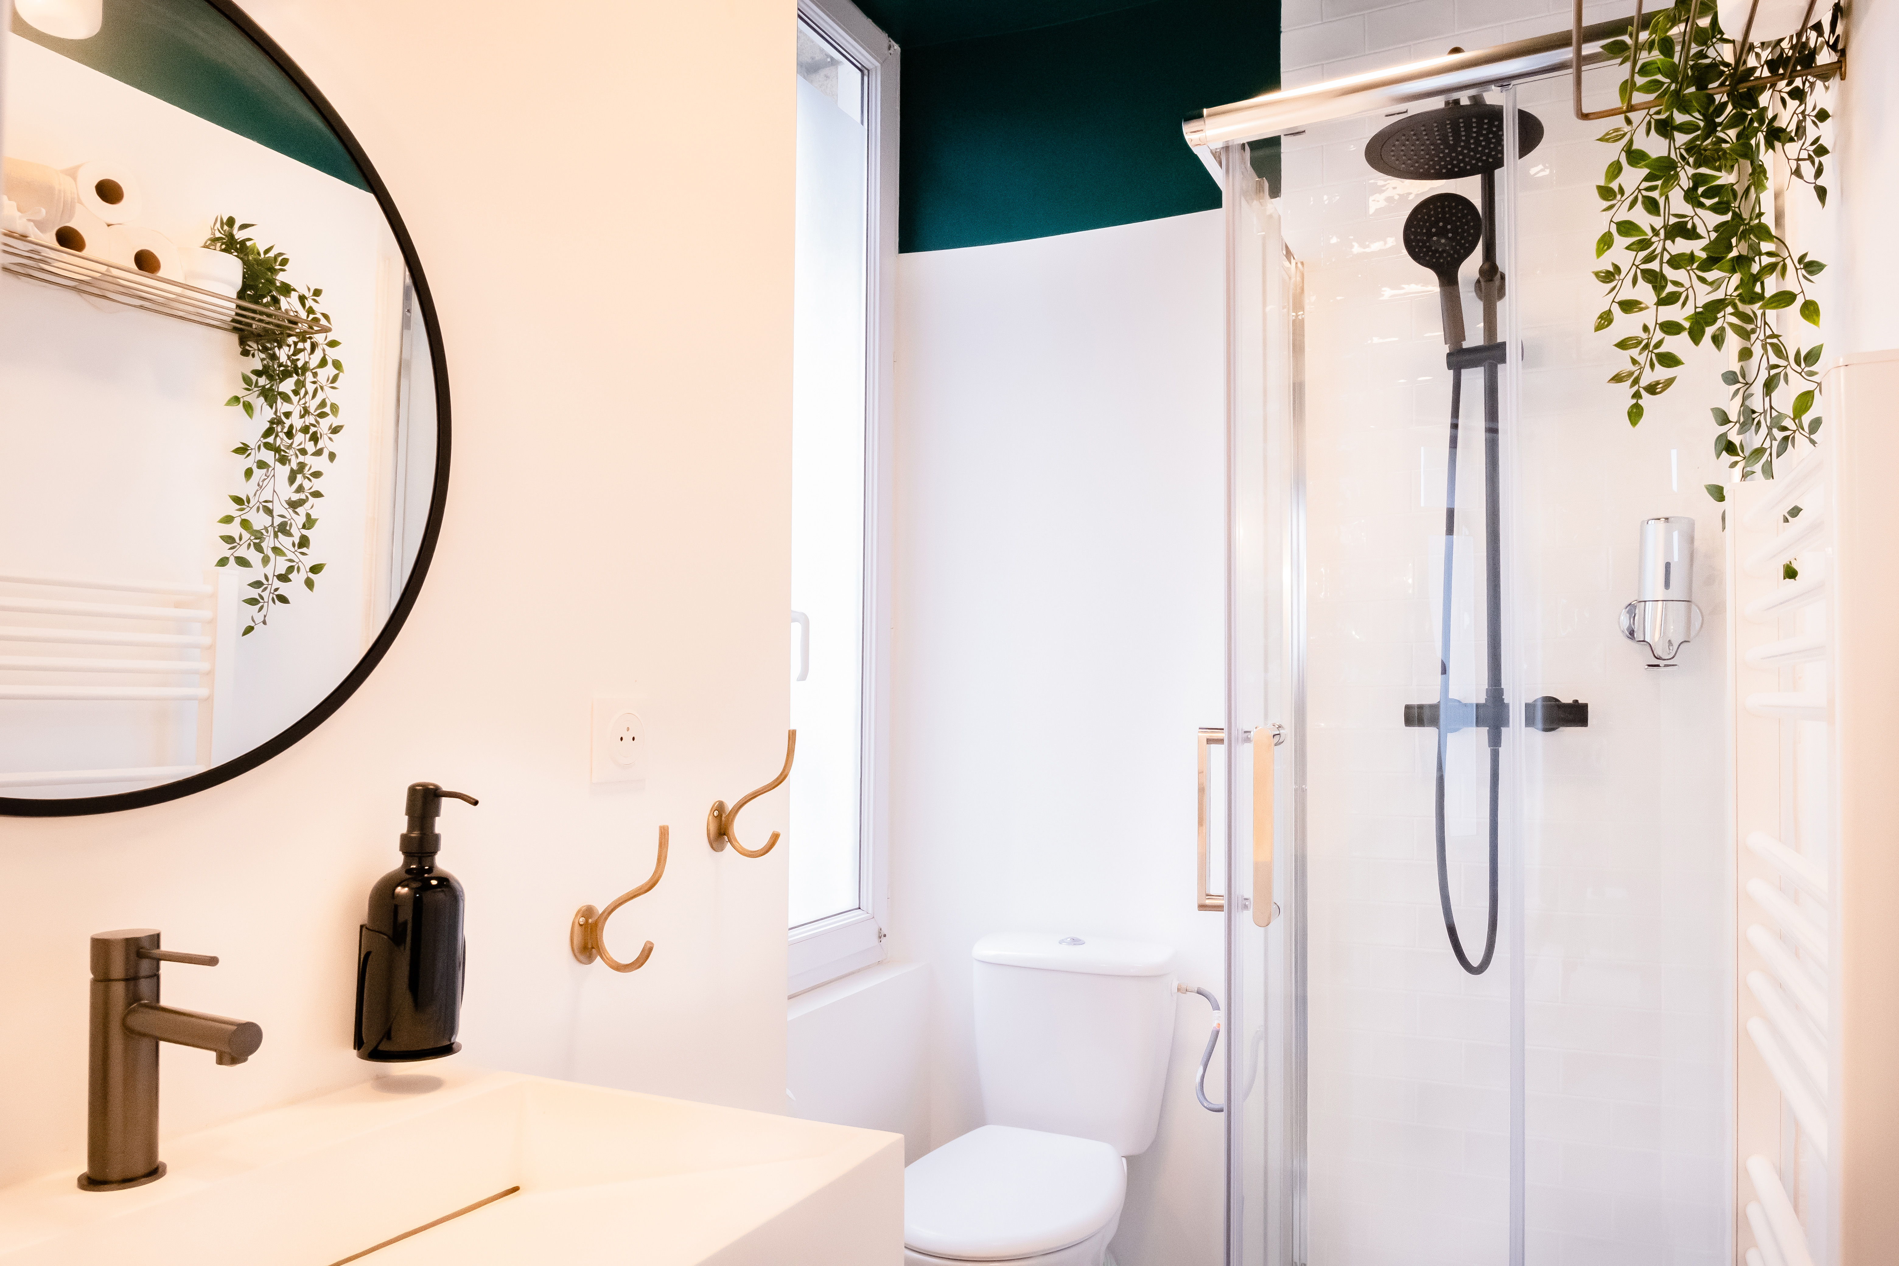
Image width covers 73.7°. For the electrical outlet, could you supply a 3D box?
[{"bbox_3d":[-0.344,0.110,1.309,0.009,0.085,0.083,-2,-4,26],"label":"electrical outlet"}]

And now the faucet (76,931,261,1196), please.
[{"bbox_3d":[-0.492,0.273,0.800,0.146,0.157,0.049,-2,-4,26],"label":"faucet"}]

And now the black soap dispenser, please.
[{"bbox_3d":[-0.430,0.233,1.027,0.096,0.219,0.080,-2,-4,26],"label":"black soap dispenser"}]

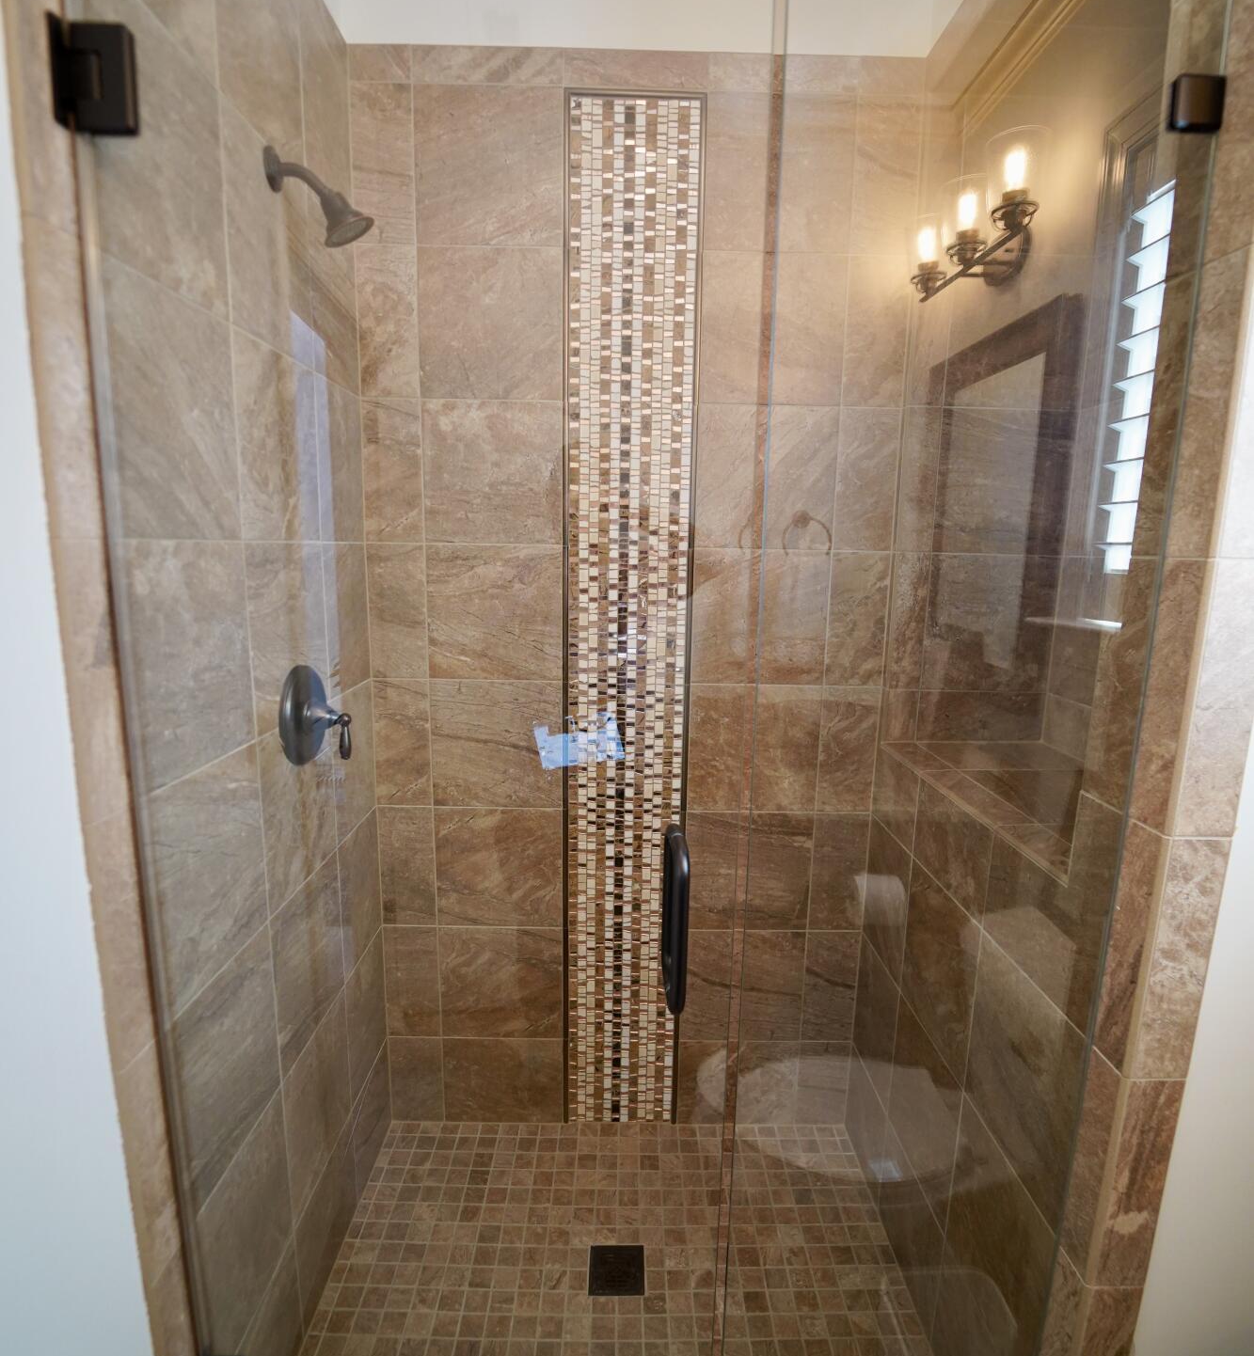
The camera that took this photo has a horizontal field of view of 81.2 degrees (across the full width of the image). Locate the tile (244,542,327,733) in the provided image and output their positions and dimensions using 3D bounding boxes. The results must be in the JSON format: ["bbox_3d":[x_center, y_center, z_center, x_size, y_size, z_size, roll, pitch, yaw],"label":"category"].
[{"bbox_3d":[-0.590,-0.080,1.269,0.020,0.304,0.290,1,10,-1],"label":"tile"}]

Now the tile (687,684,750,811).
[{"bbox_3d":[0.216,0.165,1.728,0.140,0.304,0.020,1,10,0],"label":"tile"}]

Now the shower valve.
[{"bbox_3d":[-0.540,0.067,1.312,0.089,0.178,0.176,1,10,0],"label":"shower valve"}]

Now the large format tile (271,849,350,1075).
[{"bbox_3d":[-0.598,0.517,1.382,0.012,0.304,0.292,1,10,0],"label":"large format tile"}]

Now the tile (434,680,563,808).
[{"bbox_3d":[-0.306,0.156,1.724,0.306,0.304,0.012,1,10,0],"label":"tile"}]

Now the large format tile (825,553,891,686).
[{"bbox_3d":[0.527,-0.132,1.677,0.131,0.304,0.020,1,10,0],"label":"large format tile"}]

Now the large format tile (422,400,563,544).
[{"bbox_3d":[-0.294,-0.448,1.621,0.303,0.302,0.011,1,10,-1],"label":"large format tile"}]

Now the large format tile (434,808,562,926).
[{"bbox_3d":[-0.308,0.460,1.779,0.304,0.304,0.020,1,10,0],"label":"large format tile"}]

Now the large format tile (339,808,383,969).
[{"bbox_3d":[-0.600,0.479,1.648,0.011,0.302,0.254,1,10,-1],"label":"large format tile"}]

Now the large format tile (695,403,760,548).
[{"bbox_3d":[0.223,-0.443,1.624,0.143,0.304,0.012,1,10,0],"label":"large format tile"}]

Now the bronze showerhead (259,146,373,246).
[{"bbox_3d":[-0.489,-0.775,1.182,0.164,0.150,0.083,1,10,0],"label":"bronze showerhead"}]

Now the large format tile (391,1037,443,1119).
[{"bbox_3d":[-0.538,1.028,1.878,0.130,0.237,0.020,1,10,0],"label":"large format tile"}]

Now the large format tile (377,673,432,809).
[{"bbox_3d":[-0.524,0.155,1.725,0.128,0.302,0.011,1,10,-1],"label":"large format tile"}]

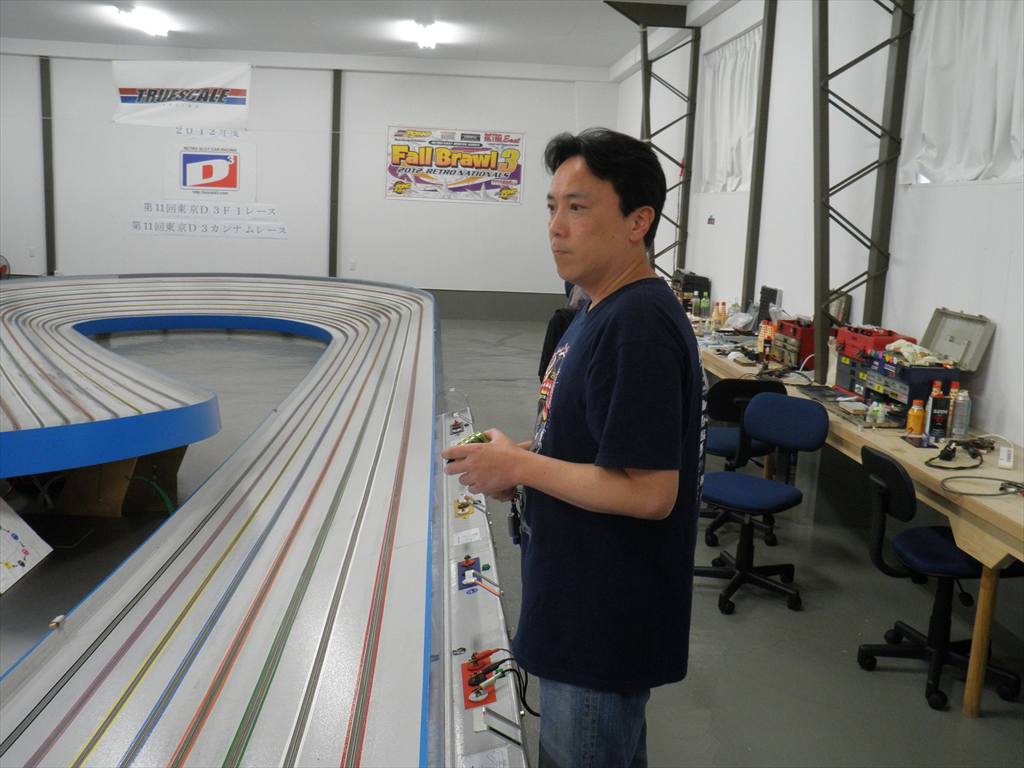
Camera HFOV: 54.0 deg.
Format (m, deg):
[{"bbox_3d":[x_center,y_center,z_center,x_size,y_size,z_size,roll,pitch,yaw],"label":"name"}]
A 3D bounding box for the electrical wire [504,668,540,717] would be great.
[{"bbox_3d":[0.019,0.566,1.850,0.100,0.100,0.080,2,10,-4],"label":"electrical wire"}]

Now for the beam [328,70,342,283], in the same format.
[{"bbox_3d":[-2.431,-2.646,13.772,0.125,3.150,0.100,2,10,-4],"label":"beam"}]

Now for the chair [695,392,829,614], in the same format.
[{"bbox_3d":[1.013,0.472,4.226,0.550,0.830,0.580,10,13,39],"label":"chair"}]

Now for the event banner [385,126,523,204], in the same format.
[{"bbox_3d":[-0.785,-3.011,13.859,1.880,0.985,0.020,2,10,-4],"label":"event banner"}]

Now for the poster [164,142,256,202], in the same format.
[{"bbox_3d":[-4.090,-2.869,13.643,1.220,0.760,0.012,2,10,-4],"label":"poster"}]

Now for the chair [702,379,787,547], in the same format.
[{"bbox_3d":[1.115,0.340,5.025,0.550,0.830,0.580,3,10,2],"label":"chair"}]

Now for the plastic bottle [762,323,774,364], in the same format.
[{"bbox_3d":[1.551,-0.228,6.050,0.065,0.200,0.065,-1,10,-21],"label":"plastic bottle"}]

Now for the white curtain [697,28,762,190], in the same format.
[{"bbox_3d":[1.789,-2.239,8.381,0.100,1.250,1.780,2,10,-4],"label":"white curtain"}]

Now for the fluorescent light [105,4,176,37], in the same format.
[{"bbox_3d":[-4.164,-4.063,11.305,0.230,0.110,1.270,2,10,-4],"label":"fluorescent light"}]

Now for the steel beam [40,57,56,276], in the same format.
[{"bbox_3d":[-6.224,-2.743,13.479,0.125,3.150,0.100,2,10,-4],"label":"steel beam"}]

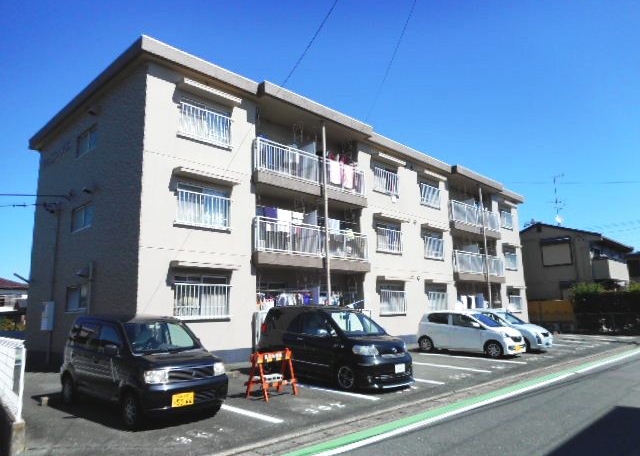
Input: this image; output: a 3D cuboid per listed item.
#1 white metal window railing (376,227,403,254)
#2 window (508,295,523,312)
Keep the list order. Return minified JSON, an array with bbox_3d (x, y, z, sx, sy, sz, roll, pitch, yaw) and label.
[{"bbox_3d":[3.174,0.613,20.876,0.150,1.050,1.930,-12,-15,42],"label":"white metal window railing"},{"bbox_3d":[12.728,4.919,30.015,0.160,1.123,1.900,-11,-14,43],"label":"window"}]

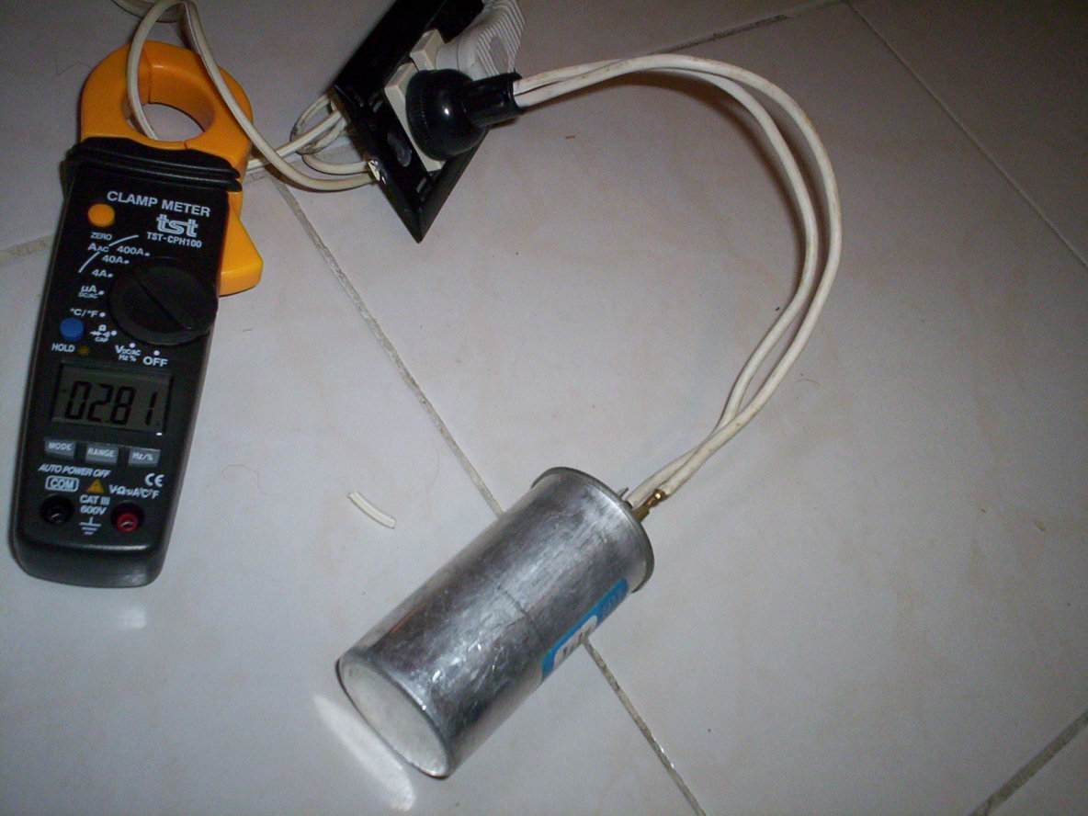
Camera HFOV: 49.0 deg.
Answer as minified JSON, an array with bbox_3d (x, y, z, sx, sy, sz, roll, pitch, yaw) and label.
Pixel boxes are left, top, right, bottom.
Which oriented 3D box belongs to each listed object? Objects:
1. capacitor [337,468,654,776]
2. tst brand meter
[{"bbox_3d":[-0.013,0.062,0.353,0.048,0.048,0.086,44,56,10],"label":"capacitor"},{"bbox_3d":[-0.124,-0.041,0.382,0.066,0.037,0.200,6,58,-16],"label":"tst brand meter"}]

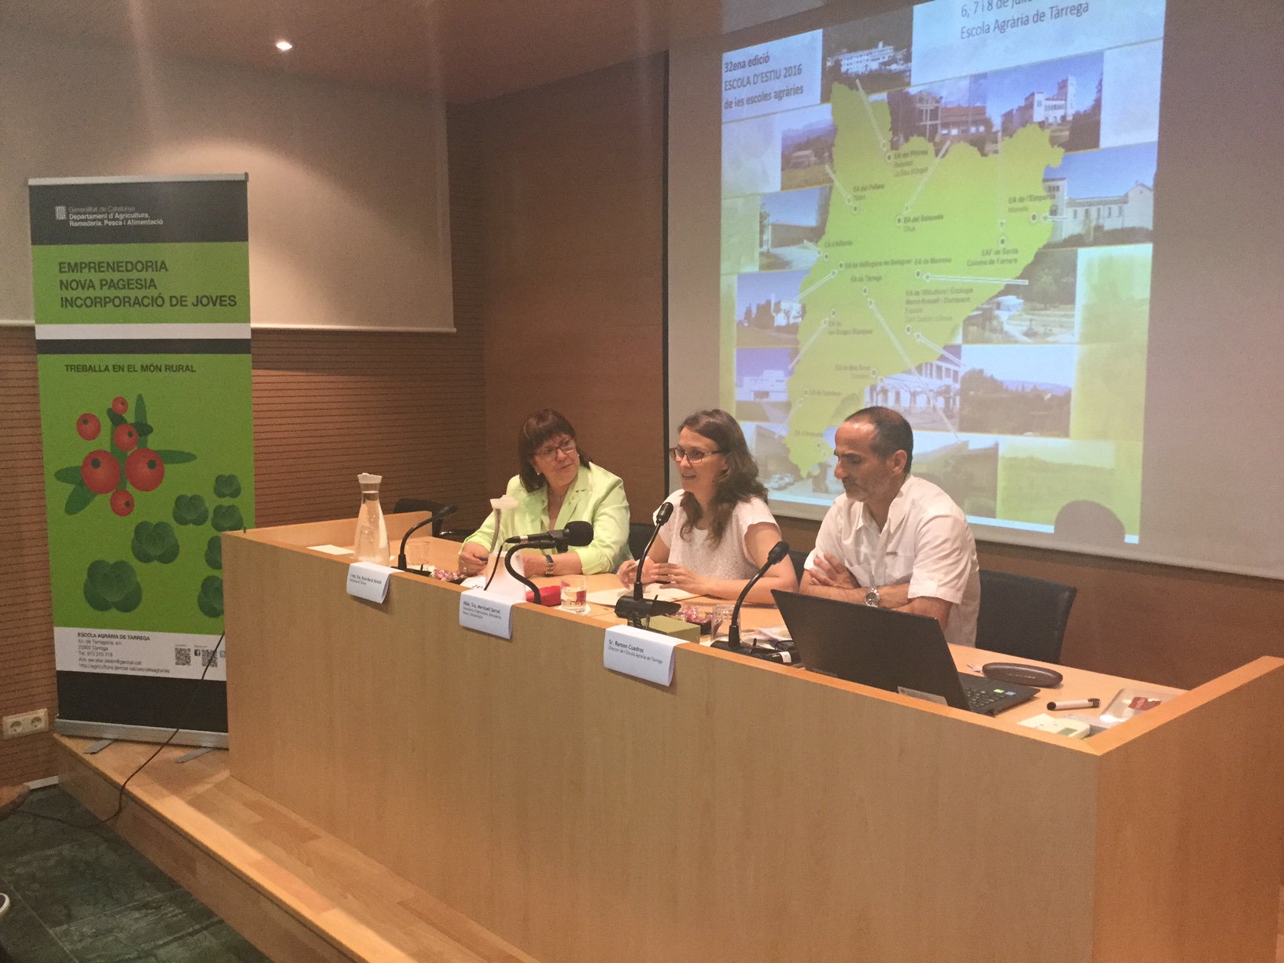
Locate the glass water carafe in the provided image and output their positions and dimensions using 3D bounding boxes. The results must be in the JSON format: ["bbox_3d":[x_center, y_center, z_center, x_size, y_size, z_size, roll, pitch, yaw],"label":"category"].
[{"bbox_3d":[-0.863,0.126,3.678,0.115,0.307,0.115,-6,8,-43],"label":"glass water carafe"}]

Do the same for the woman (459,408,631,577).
[{"bbox_3d":[-0.281,0.392,3.833,0.550,1.260,0.720,2,6,22],"label":"woman"}]

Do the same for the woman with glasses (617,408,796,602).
[{"bbox_3d":[0.207,0.428,3.374,0.540,1.280,0.700,3,7,32],"label":"woman with glasses"}]

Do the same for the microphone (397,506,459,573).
[{"bbox_3d":[-0.667,0.178,3.598,0.230,0.220,0.110,-3,6,-23],"label":"microphone"}]

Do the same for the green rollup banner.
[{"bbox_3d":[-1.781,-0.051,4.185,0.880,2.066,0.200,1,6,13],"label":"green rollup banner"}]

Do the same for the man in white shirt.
[{"bbox_3d":[0.612,0.460,2.960,0.580,1.300,0.720,5,8,44],"label":"man in white shirt"}]

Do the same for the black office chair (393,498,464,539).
[{"bbox_3d":[-0.754,0.492,4.818,0.580,0.870,0.560,-3,6,-23],"label":"black office chair"}]

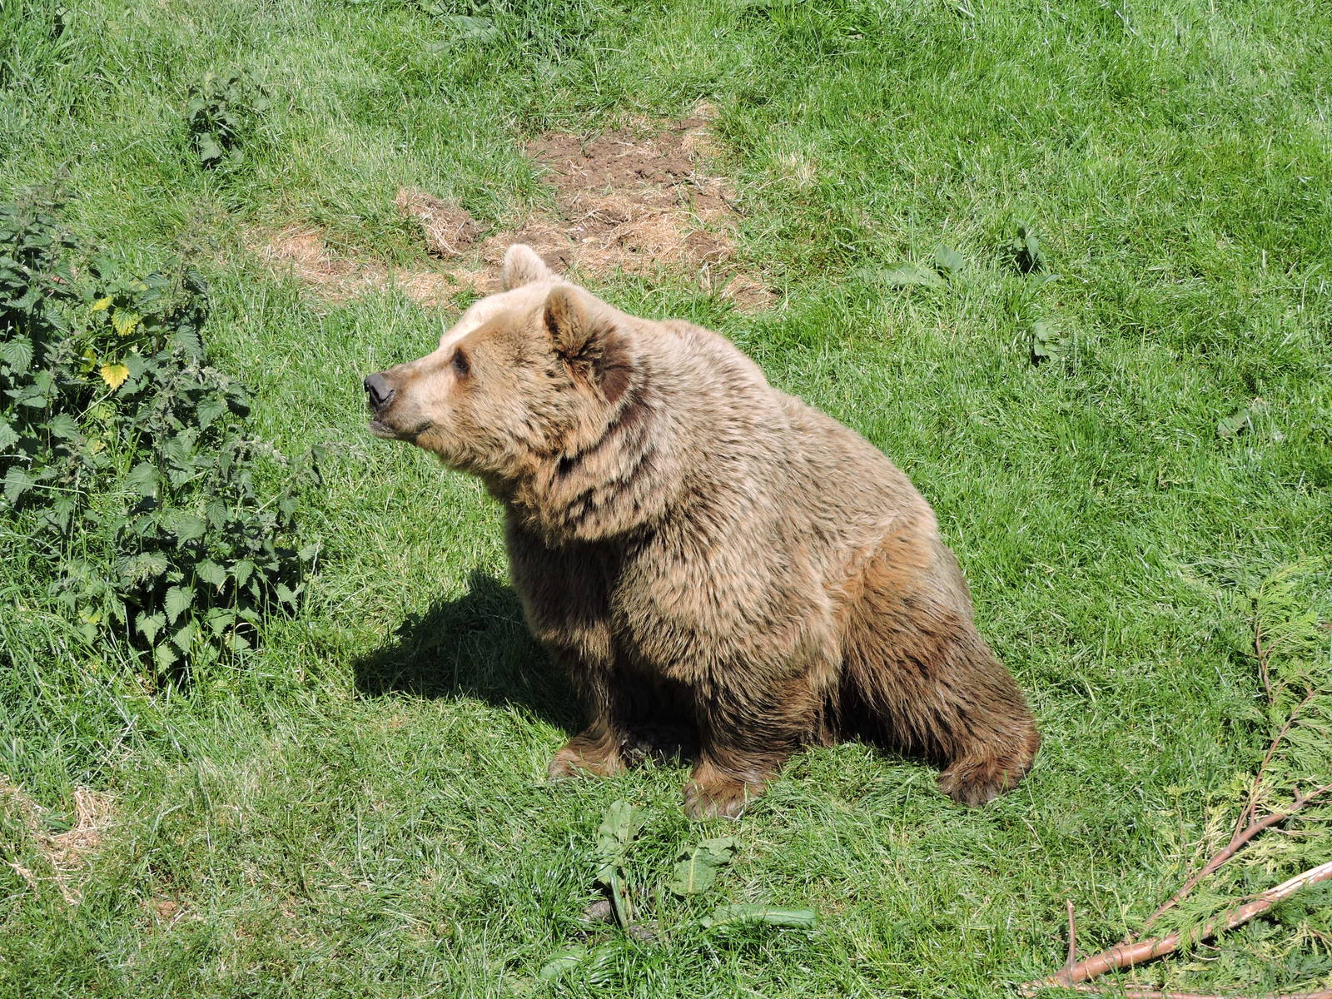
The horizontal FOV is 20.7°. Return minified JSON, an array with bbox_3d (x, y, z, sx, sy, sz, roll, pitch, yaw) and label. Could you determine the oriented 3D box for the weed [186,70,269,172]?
[{"bbox_3d":[-1.068,-0.923,8.900,0.200,0.190,0.190,0,30,0],"label":"weed"}]

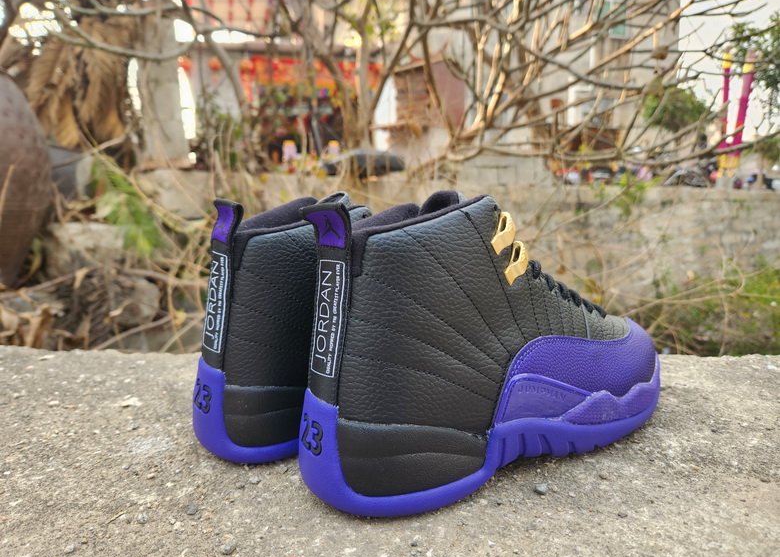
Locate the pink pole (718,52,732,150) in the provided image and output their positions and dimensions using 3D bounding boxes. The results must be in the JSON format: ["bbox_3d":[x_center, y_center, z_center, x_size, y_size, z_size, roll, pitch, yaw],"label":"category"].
[{"bbox_3d":[11.790,-6.206,18.243,0.250,3.316,0.250,4,11,32],"label":"pink pole"}]

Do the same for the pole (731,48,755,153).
[{"bbox_3d":[12.110,-5.996,17.735,0.365,3.421,0.365,7,11,32],"label":"pole"}]

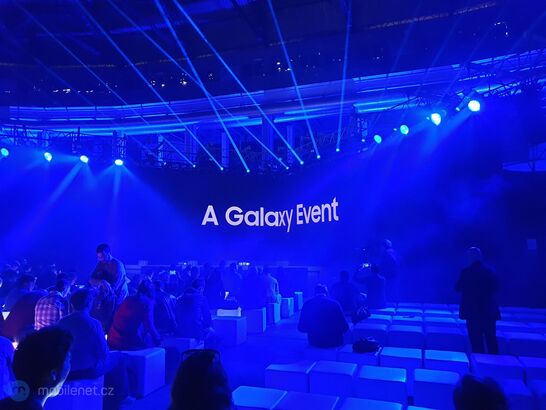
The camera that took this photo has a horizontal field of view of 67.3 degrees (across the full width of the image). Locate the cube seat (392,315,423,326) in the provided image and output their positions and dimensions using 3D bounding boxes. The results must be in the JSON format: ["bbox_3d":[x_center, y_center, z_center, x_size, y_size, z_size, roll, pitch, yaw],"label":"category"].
[{"bbox_3d":[2.373,2.232,7.207,0.460,0.450,0.440,-3,-6,20],"label":"cube seat"}]

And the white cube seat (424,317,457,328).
[{"bbox_3d":[2.850,2.198,7.003,0.455,0.455,0.455,-2,-5,19],"label":"white cube seat"}]

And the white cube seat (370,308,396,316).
[{"bbox_3d":[2.106,2.255,7.870,0.450,0.460,0.440,-3,-7,19],"label":"white cube seat"}]

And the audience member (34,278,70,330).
[{"bbox_3d":[-3.596,1.809,6.776,0.520,1.270,0.750,-5,-7,42],"label":"audience member"}]

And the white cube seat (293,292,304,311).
[{"bbox_3d":[0.504,2.482,10.599,0.450,0.450,0.450,-3,-5,19],"label":"white cube seat"}]

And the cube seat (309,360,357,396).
[{"bbox_3d":[0.652,1.948,4.323,0.450,0.450,0.450,-3,-5,19],"label":"cube seat"}]

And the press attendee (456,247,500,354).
[{"bbox_3d":[2.742,1.414,5.388,0.570,1.730,0.350,-2,-5,10],"label":"press attendee"}]

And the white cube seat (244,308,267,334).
[{"bbox_3d":[-0.374,2.333,8.369,0.455,0.455,0.455,-2,-5,18],"label":"white cube seat"}]

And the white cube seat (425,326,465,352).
[{"bbox_3d":[2.553,2.132,6.185,0.455,0.455,0.455,-2,-5,19],"label":"white cube seat"}]

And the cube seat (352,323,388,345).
[{"bbox_3d":[1.565,2.163,6.472,0.455,0.455,0.455,-2,-5,19],"label":"cube seat"}]

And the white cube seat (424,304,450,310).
[{"bbox_3d":[3.267,2.287,8.258,0.450,0.460,0.440,-3,-7,19],"label":"white cube seat"}]

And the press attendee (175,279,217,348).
[{"bbox_3d":[-1.110,1.788,6.381,0.520,1.300,0.820,-3,-7,19],"label":"press attendee"}]

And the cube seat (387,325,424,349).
[{"bbox_3d":[2.061,2.146,6.311,0.455,0.455,0.455,-2,-5,19],"label":"cube seat"}]

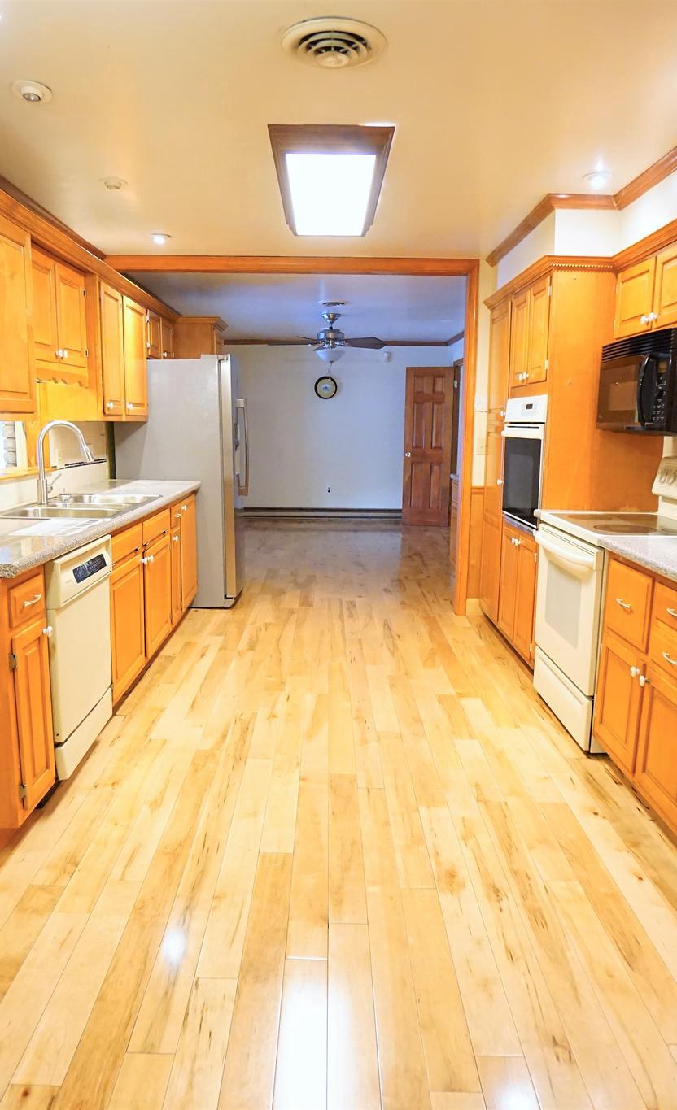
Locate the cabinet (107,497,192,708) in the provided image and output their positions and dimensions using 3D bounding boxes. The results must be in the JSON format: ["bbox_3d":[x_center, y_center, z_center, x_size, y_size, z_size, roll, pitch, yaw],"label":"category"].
[{"bbox_3d":[-1.283,0.120,3.994,0.572,0.805,1.995,1,11,-1],"label":"cabinet"}]

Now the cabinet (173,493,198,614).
[{"bbox_3d":[-1.294,0.002,4.662,0.572,0.791,0.692,1,11,-1],"label":"cabinet"}]

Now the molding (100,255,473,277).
[{"bbox_3d":[-0.303,-1.909,4.568,2.461,0.101,0.060,1,11,-1],"label":"molding"}]

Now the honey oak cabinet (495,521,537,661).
[{"bbox_3d":[1.282,0.196,3.900,0.594,0.733,0.733,0,10,-1],"label":"honey oak cabinet"}]

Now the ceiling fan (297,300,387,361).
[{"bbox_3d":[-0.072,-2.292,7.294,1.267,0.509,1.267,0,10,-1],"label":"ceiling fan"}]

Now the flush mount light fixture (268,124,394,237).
[{"bbox_3d":[-0.035,-1.666,3.202,0.468,0.070,1.301,1,11,-1],"label":"flush mount light fixture"}]

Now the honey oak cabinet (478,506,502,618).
[{"bbox_3d":[1.272,0.090,4.521,0.594,0.713,0.528,0,10,-1],"label":"honey oak cabinet"}]

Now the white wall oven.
[{"bbox_3d":[1.248,-0.513,3.795,0.552,0.673,0.746,0,10,-1],"label":"white wall oven"}]

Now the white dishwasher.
[{"bbox_3d":[-1.260,0.377,2.665,0.579,0.838,0.619,1,11,-1],"label":"white dishwasher"}]

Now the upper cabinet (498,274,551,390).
[{"bbox_3d":[1.265,-1.200,3.781,0.505,0.579,0.838,1,11,-1],"label":"upper cabinet"}]

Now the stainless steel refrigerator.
[{"bbox_3d":[-1.153,-0.576,5.382,0.825,1.789,0.878,1,11,-1],"label":"stainless steel refrigerator"}]

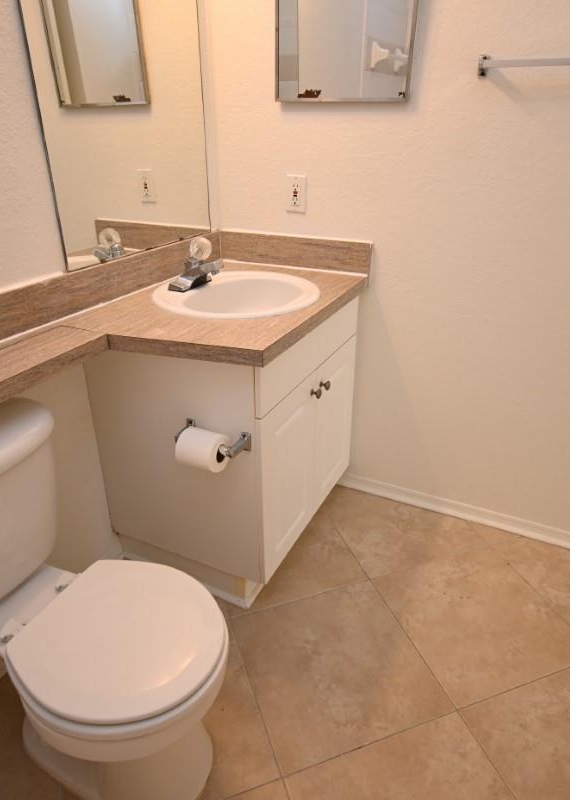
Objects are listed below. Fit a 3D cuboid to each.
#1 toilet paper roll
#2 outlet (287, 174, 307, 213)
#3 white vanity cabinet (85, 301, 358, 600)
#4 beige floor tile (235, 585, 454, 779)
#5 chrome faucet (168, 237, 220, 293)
[{"bbox_3d":[-0.206,0.123,1.248,0.102,0.096,0.096,13,30,23],"label":"toilet paper roll"},{"bbox_3d":[0.038,-0.688,1.675,0.072,0.115,0.010,13,30,23],"label":"outlet"},{"bbox_3d":[-0.146,0.080,1.725,0.564,0.840,0.735,13,30,23],"label":"white vanity cabinet"},{"bbox_3d":[0.137,0.731,1.396,0.464,0.010,0.464,-9,29,-17],"label":"beige floor tile"},{"bbox_3d":[-0.248,-0.404,1.486,0.145,0.150,0.160,13,30,23],"label":"chrome faucet"}]

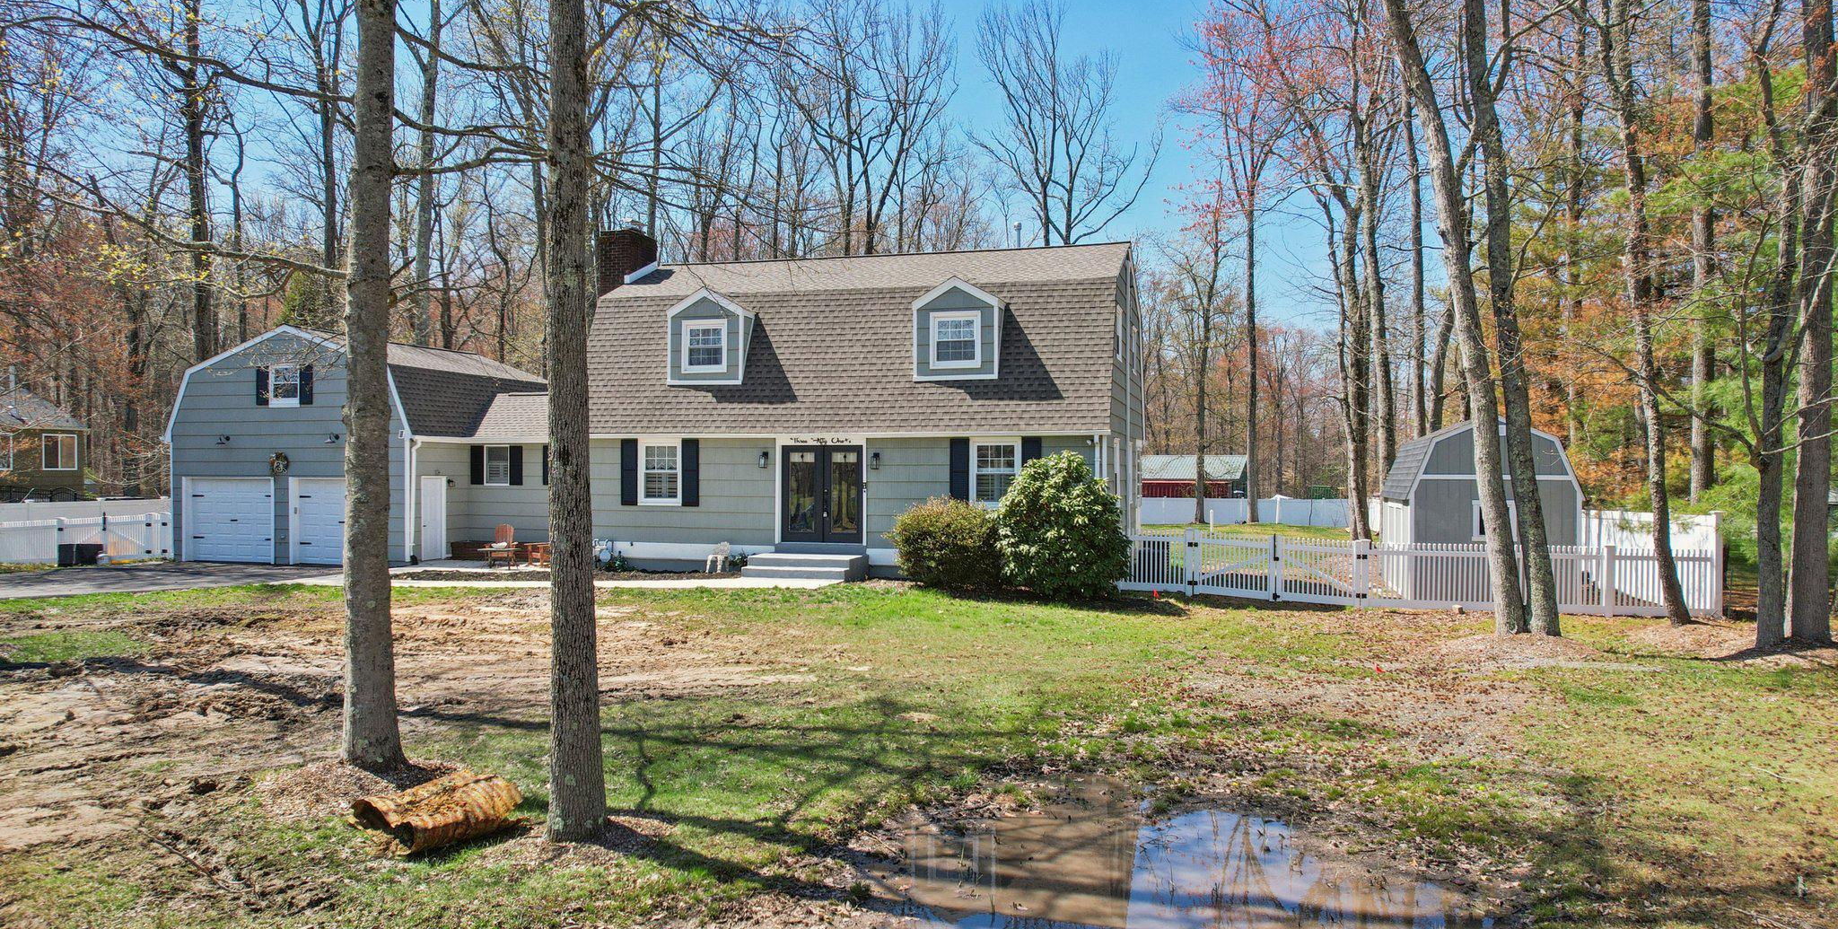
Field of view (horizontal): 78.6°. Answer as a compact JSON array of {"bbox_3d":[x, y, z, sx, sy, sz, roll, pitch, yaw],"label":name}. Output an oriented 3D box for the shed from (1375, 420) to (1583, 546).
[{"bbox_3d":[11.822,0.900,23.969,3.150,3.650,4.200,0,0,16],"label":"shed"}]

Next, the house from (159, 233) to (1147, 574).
[{"bbox_3d":[-7.274,-1.732,29.990,25.500,8.750,9.400,0,0,16],"label":"house"}]

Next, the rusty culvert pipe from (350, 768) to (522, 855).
[{"bbox_3d":[-3.660,2.585,8.500,0.780,0.310,0.980,0,0,28],"label":"rusty culvert pipe"}]

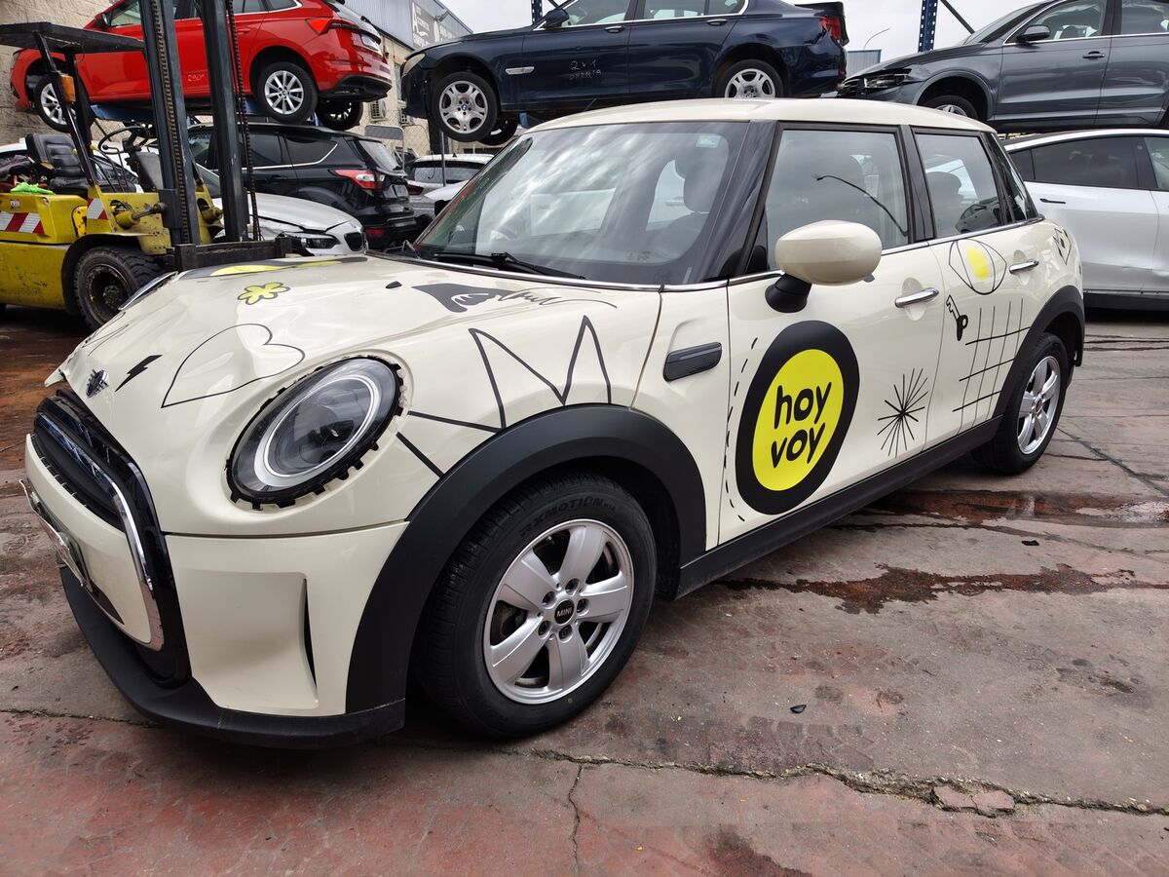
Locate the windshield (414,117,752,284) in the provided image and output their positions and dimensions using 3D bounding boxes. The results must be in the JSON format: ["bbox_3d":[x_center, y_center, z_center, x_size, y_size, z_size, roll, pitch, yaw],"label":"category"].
[{"bbox_3d":[-0.082,-0.757,2.413,1.370,0.130,0.640,21,70,46],"label":"windshield"}]

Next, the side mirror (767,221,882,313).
[{"bbox_3d":[0.591,-0.432,1.925,0.200,0.215,0.220,-15,24,-38],"label":"side mirror"}]

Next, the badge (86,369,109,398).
[{"bbox_3d":[-1.085,-0.124,1.723,0.140,0.060,0.015,21,-8,46],"label":"badge"}]

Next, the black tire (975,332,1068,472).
[{"bbox_3d":[1.856,-0.161,3.313,0.605,0.605,0.180,-15,24,-38],"label":"black tire"}]

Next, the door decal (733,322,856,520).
[{"bbox_3d":[0.589,-0.049,2.111,0.550,0.540,0.040,-15,24,-38],"label":"door decal"}]

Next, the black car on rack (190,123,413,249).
[{"bbox_3d":[-4.519,-3.307,10.665,4.530,1.690,1.850,4,19,10],"label":"black car on rack"}]

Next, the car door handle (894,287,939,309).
[{"bbox_3d":[0.986,-0.419,2.308,0.255,0.040,0.050,-15,24,-38],"label":"car door handle"}]

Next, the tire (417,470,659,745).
[{"bbox_3d":[-0.095,0.349,1.725,0.605,0.605,0.180,-15,24,-39],"label":"tire"}]

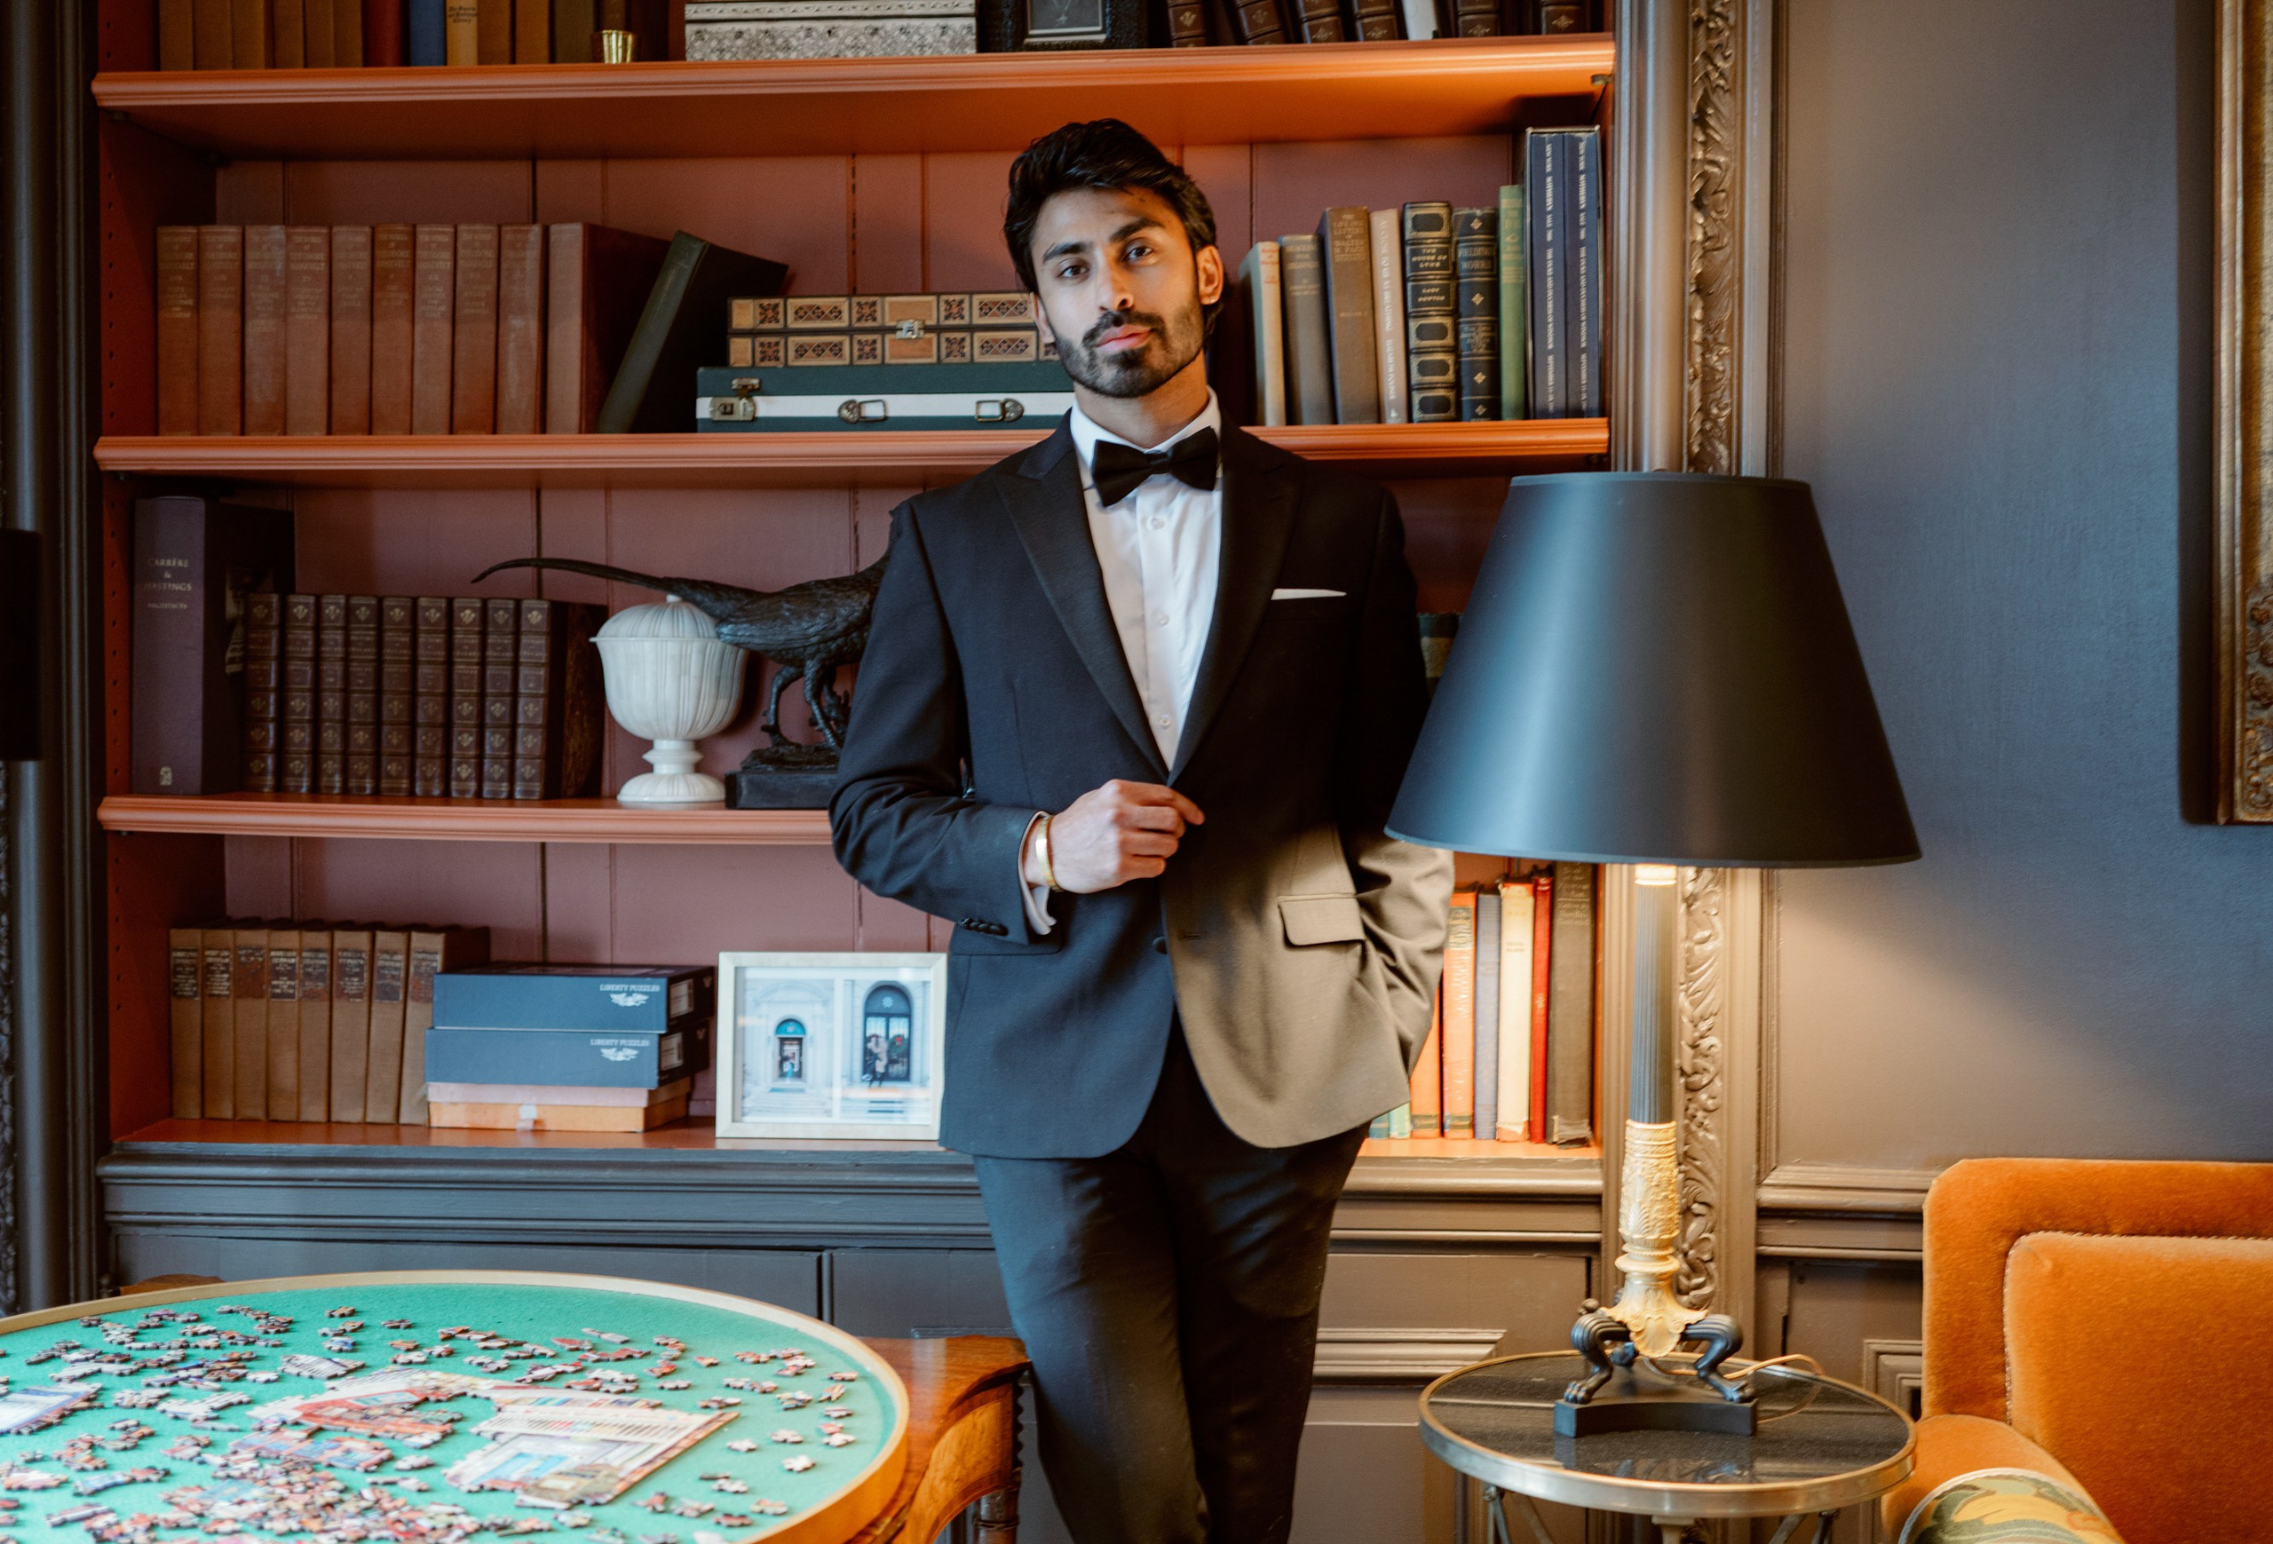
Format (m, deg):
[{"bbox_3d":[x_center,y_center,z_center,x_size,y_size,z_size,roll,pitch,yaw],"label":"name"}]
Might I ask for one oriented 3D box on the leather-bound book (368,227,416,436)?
[{"bbox_3d":[-0.811,-0.481,2.999,0.048,0.243,0.160,1,2,5],"label":"leather-bound book"}]

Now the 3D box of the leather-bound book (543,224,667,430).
[{"bbox_3d":[-0.565,-0.460,2.845,0.035,0.226,0.160,1,2,23],"label":"leather-bound book"}]

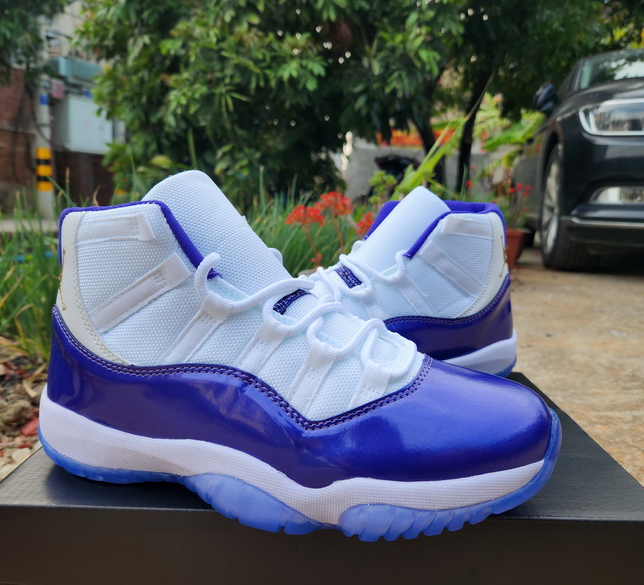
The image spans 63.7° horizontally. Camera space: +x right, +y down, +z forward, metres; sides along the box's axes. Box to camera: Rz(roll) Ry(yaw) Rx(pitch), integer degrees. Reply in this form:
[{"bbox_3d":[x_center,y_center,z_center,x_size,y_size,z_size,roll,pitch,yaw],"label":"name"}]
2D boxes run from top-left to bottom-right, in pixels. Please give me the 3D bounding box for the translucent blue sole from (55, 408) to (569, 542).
[{"bbox_3d":[-0.025,0.080,0.292,0.297,0.052,0.104,3,10,14],"label":"translucent blue sole"}]

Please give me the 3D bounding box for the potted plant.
[{"bbox_3d":[0.925,-0.344,2.600,0.250,0.450,0.240,1,9,2],"label":"potted plant"}]

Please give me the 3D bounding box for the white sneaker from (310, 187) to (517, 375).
[{"bbox_3d":[0.031,-0.001,0.416,0.297,0.172,0.105,-3,10,-20],"label":"white sneaker"}]

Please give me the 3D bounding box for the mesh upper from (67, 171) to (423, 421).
[{"bbox_3d":[-0.046,-0.006,0.283,0.204,0.119,0.090,3,10,14],"label":"mesh upper"}]

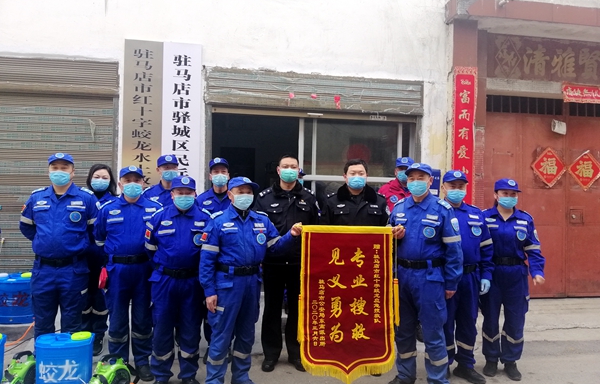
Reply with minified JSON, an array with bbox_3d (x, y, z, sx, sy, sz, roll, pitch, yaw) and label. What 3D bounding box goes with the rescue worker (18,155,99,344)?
[{"bbox_3d":[-1.860,0.616,3.500,0.550,1.800,0.350,1,0,-24],"label":"rescue worker"}]

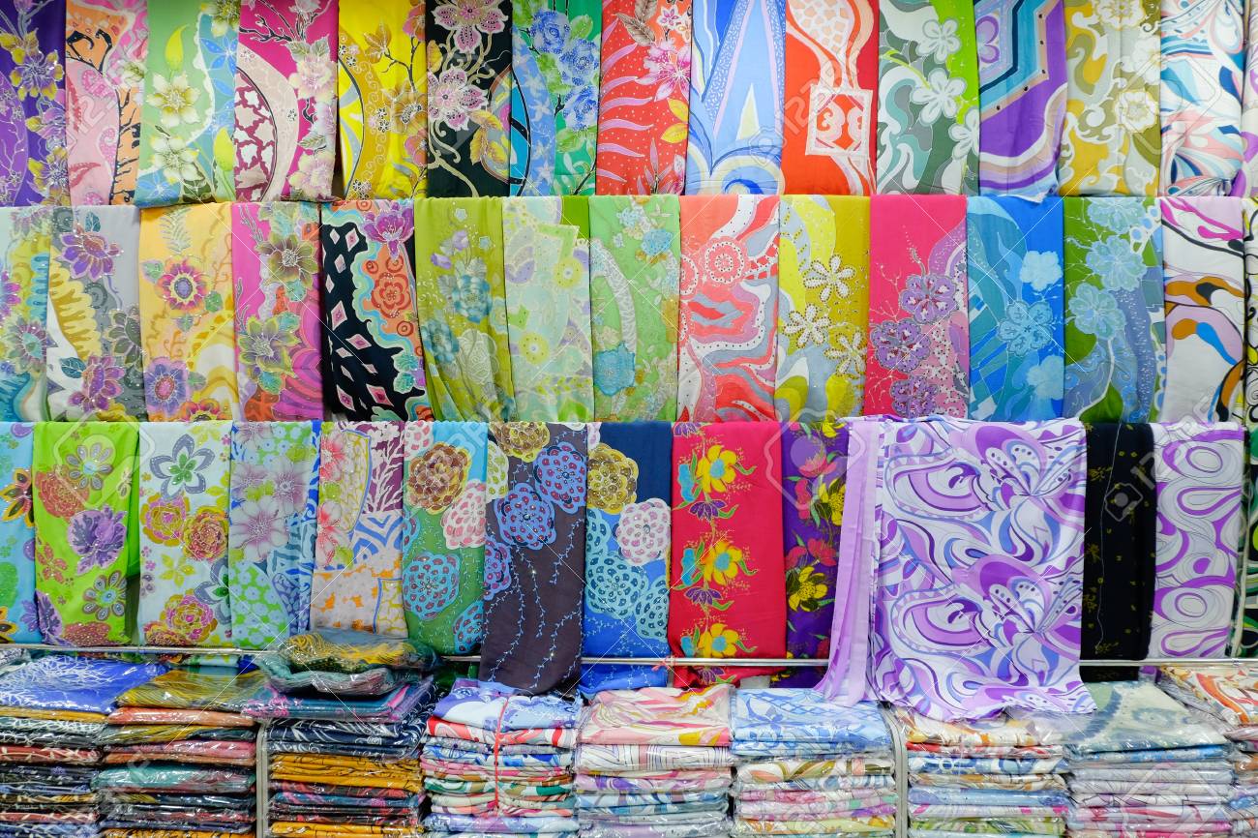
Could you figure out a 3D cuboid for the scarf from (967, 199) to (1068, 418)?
[{"bbox_3d":[0.885,-0.250,1.955,0.224,0.523,0.080,0,0,2],"label":"scarf"}]

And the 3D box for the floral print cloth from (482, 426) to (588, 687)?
[{"bbox_3d":[-0.213,0.315,1.949,0.239,0.617,0.080,0,0,2],"label":"floral print cloth"}]

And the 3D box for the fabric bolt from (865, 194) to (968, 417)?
[{"bbox_3d":[0.662,-0.255,1.964,0.237,0.523,0.080,0,0,2],"label":"fabric bolt"}]

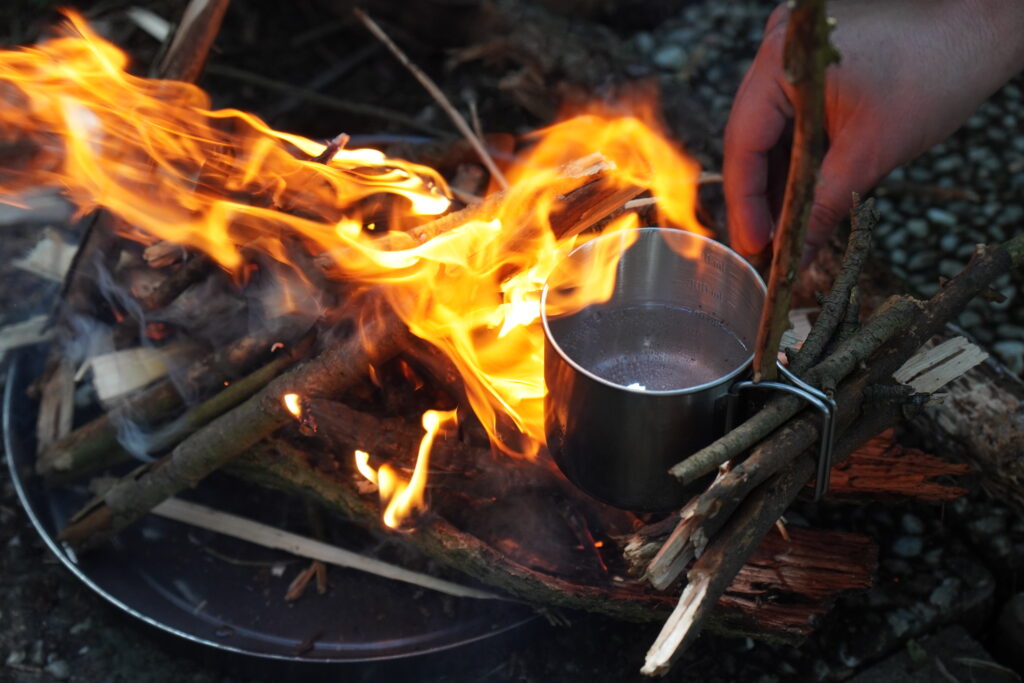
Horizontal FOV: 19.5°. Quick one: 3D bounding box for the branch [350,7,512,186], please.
[{"bbox_3d":[-0.034,-0.104,1.280,0.004,0.004,0.104,-34,78,-27],"label":"branch"}]

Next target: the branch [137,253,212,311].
[{"bbox_3d":[-0.142,-0.027,1.274,0.029,0.016,0.017,-24,51,-20],"label":"branch"}]

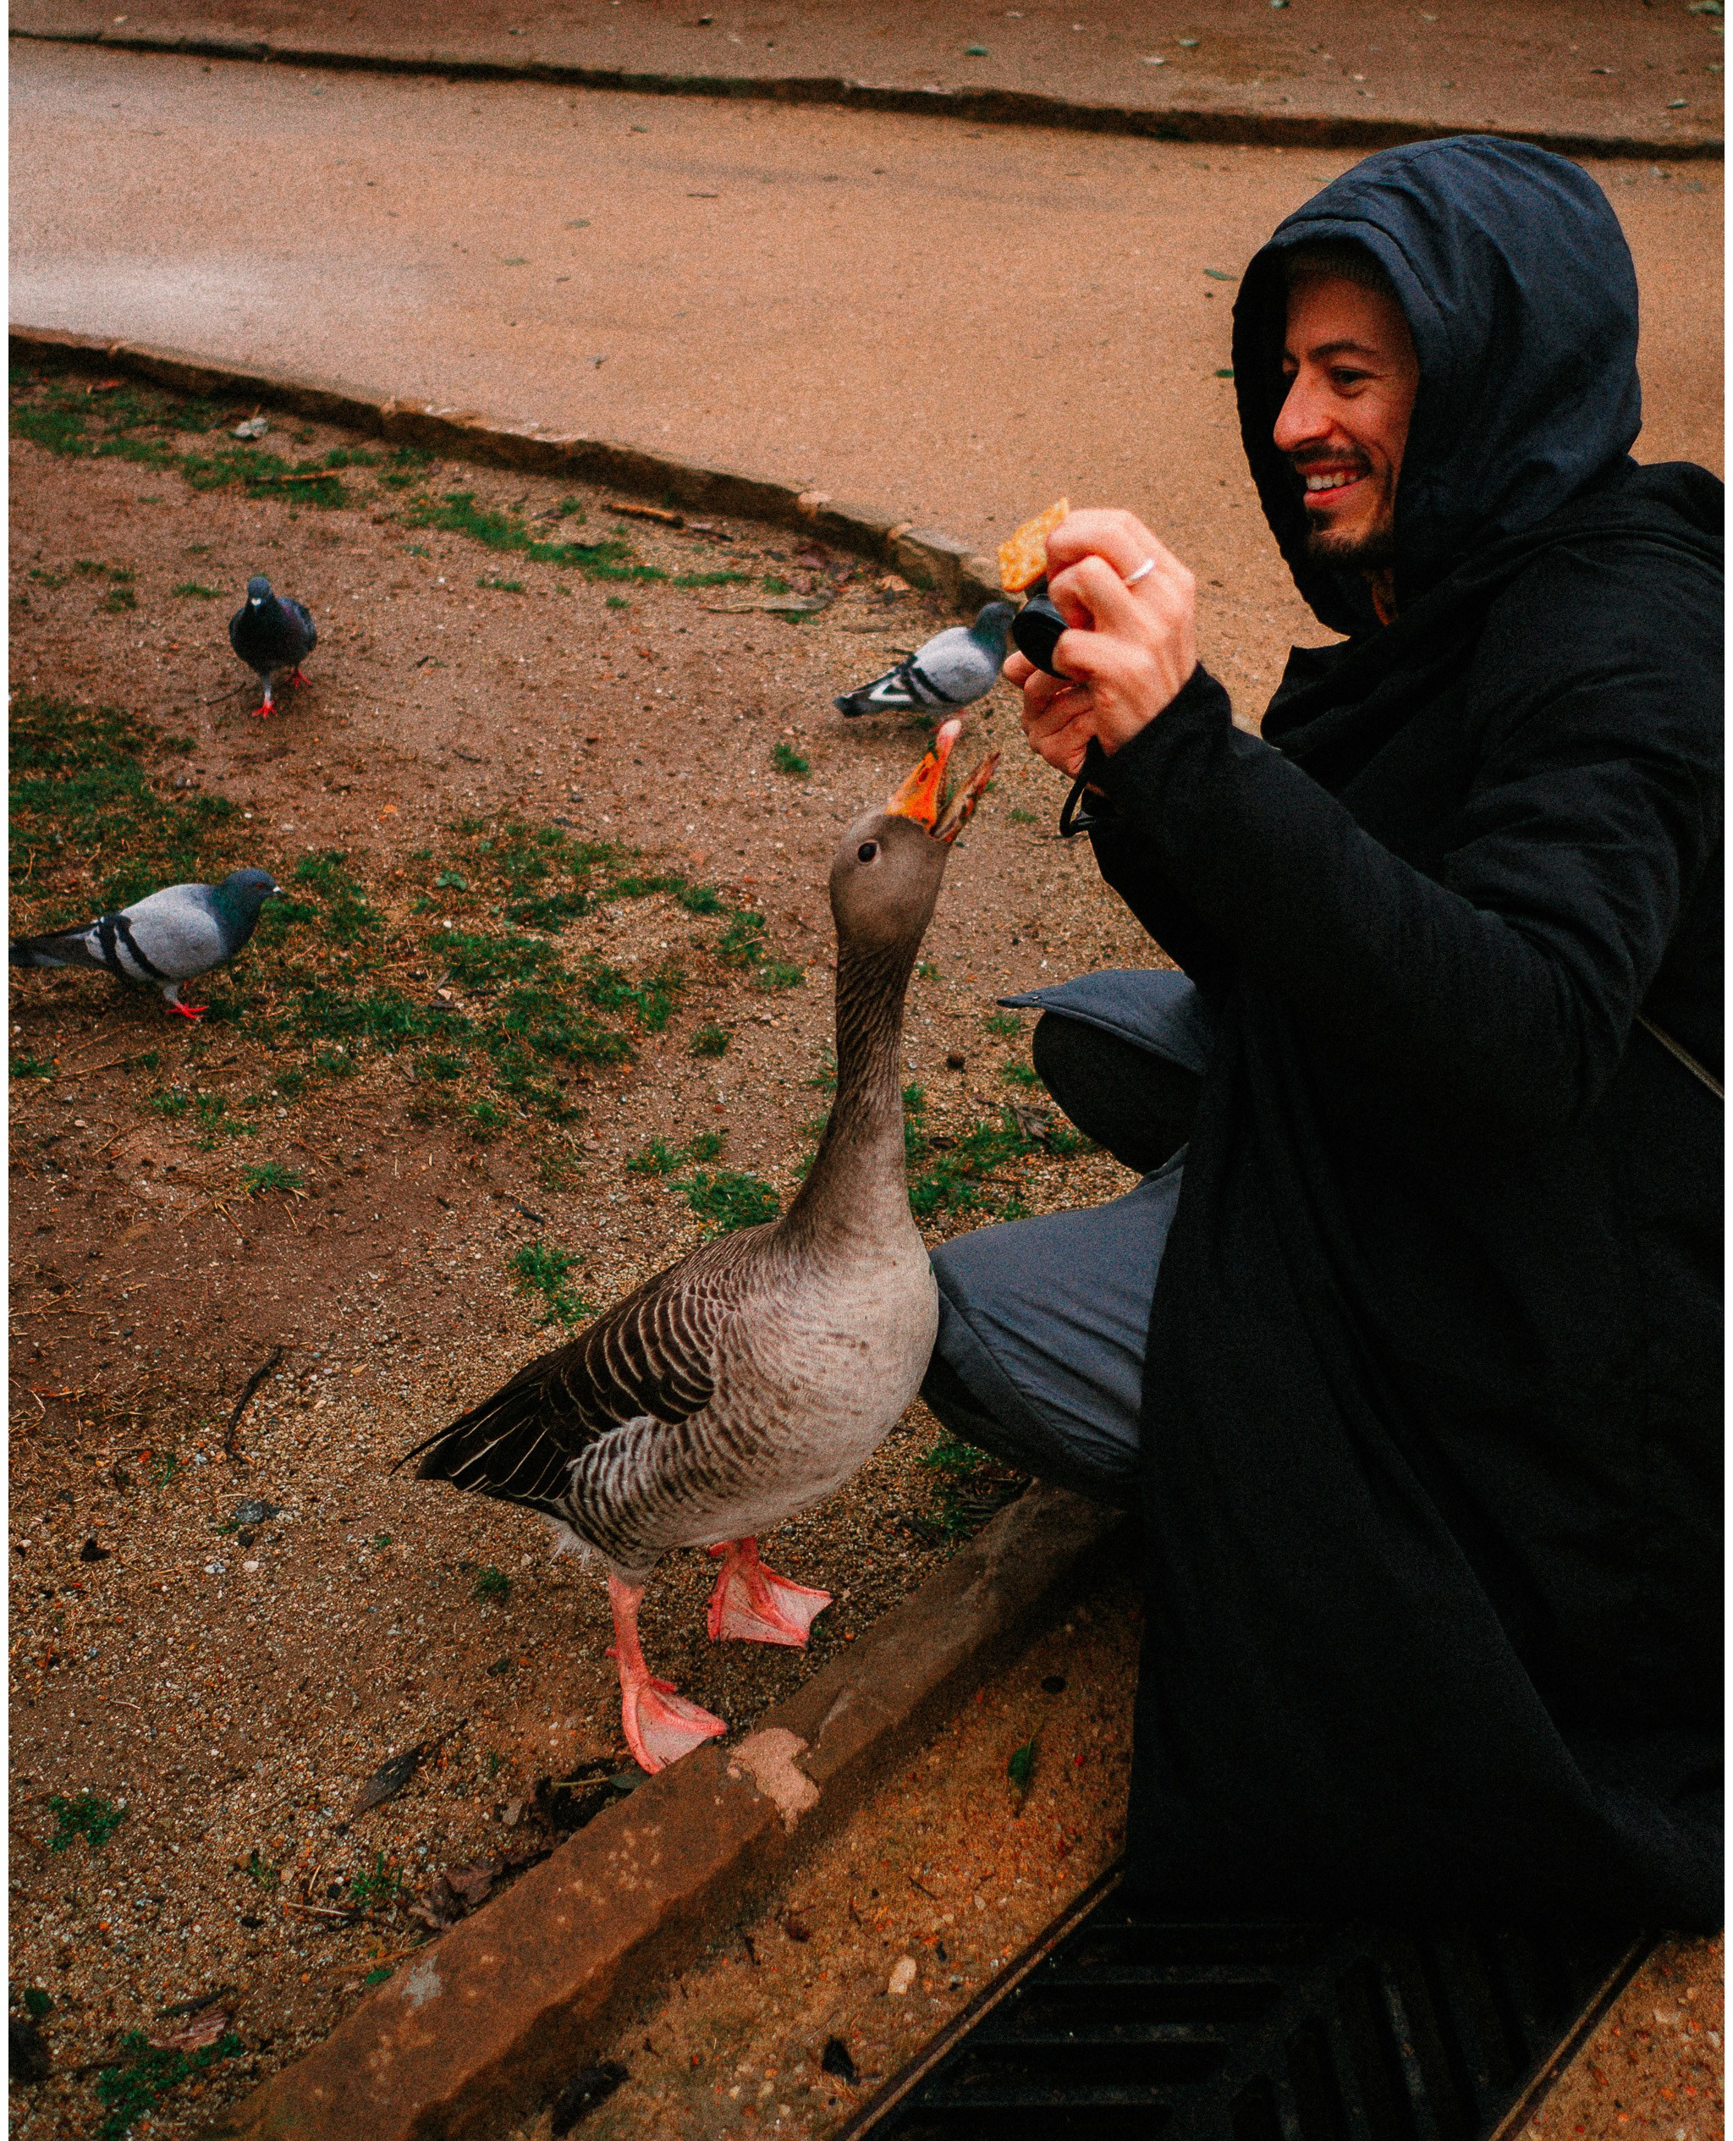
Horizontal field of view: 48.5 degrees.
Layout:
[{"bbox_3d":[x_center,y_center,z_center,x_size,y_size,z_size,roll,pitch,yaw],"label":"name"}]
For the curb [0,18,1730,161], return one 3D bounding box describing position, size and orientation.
[{"bbox_3d":[-0.835,-4.905,9.620,9.600,0.150,0.320,16,35,23],"label":"curb"}]

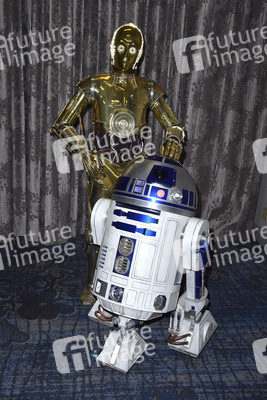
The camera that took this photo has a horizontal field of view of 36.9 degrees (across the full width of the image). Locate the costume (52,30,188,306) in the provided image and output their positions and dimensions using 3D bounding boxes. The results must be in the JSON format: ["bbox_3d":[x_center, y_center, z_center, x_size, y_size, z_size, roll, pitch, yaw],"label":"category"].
[{"bbox_3d":[-0.112,-0.135,2.420,0.774,1.731,0.500,3,16,0],"label":"costume"}]

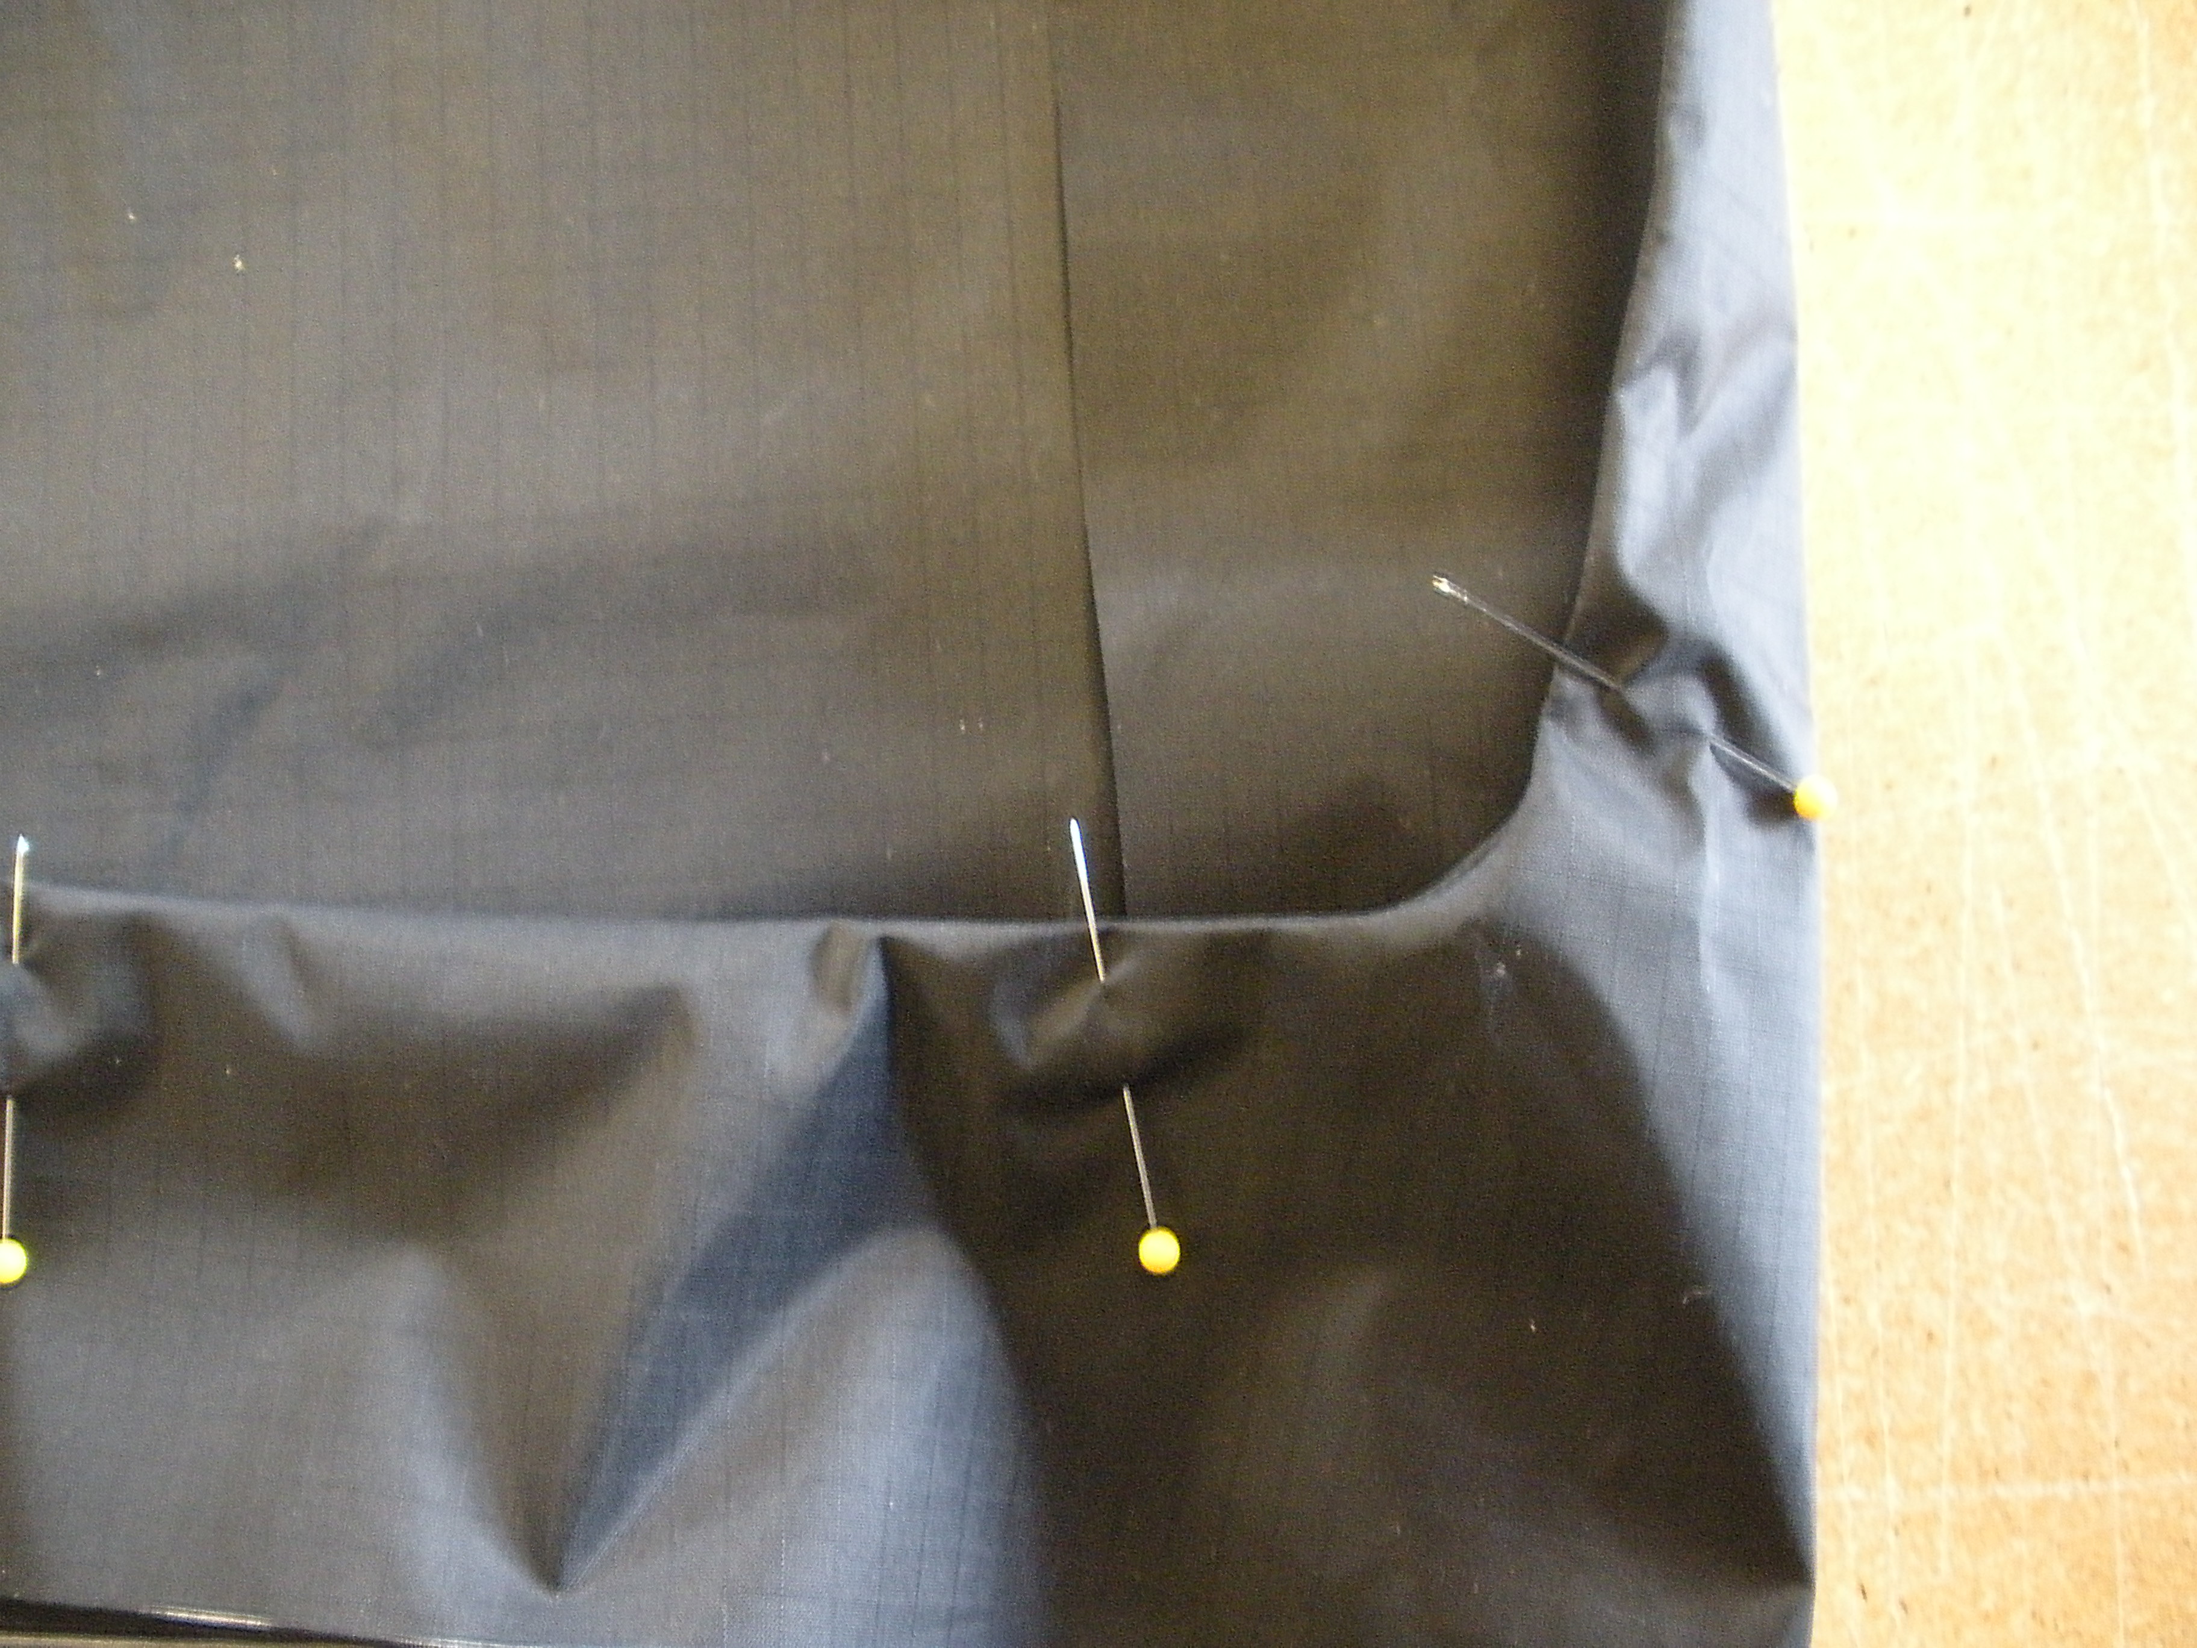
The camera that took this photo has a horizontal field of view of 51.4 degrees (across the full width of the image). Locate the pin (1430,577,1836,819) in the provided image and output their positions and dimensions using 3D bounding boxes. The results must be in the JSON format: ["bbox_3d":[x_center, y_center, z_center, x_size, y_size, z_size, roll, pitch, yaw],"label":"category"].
[{"bbox_3d":[0.053,-0.013,0.227,0.045,0.004,0.004,30,83,4],"label":"pin"}]

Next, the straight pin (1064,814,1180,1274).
[{"bbox_3d":[0.002,0.022,0.226,0.004,0.004,0.045,-11,82,-2],"label":"straight pin"}]

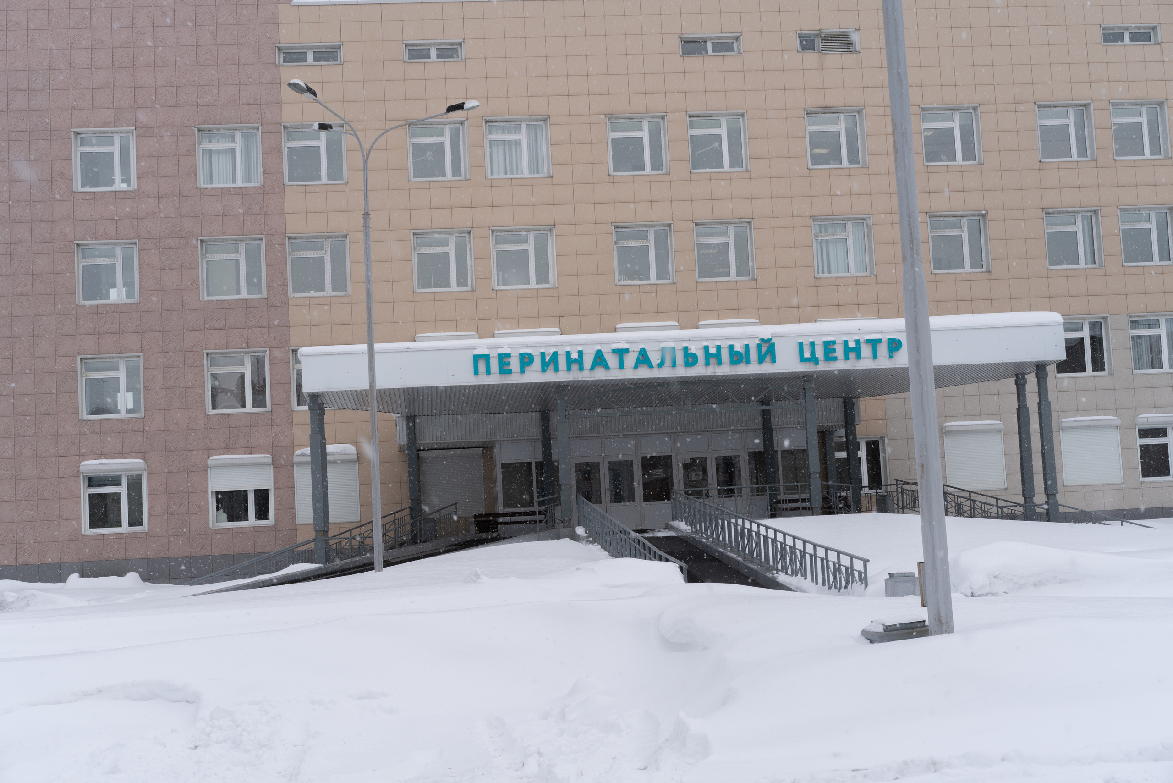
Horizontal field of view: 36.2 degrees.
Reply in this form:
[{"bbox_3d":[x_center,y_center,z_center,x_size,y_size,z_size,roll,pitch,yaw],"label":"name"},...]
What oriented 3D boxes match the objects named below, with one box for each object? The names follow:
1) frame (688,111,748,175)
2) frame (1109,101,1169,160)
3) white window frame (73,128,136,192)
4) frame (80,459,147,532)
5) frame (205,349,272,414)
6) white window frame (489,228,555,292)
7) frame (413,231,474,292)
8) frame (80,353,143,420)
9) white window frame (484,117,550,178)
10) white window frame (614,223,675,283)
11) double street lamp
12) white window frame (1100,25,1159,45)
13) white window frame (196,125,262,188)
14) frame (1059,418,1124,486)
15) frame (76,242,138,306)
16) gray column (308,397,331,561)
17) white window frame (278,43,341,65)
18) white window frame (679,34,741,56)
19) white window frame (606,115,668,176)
[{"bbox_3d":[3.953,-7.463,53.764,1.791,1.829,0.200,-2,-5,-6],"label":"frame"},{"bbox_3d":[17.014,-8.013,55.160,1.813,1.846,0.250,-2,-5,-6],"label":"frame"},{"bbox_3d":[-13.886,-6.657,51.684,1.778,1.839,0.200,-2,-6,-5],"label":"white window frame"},{"bbox_3d":[-13.419,3.000,51.026,1.835,2.067,0.250,-2,-5,-6],"label":"frame"},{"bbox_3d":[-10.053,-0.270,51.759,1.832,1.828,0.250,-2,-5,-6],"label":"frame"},{"bbox_3d":[-1.873,-3.961,53.397,1.918,1.827,0.200,-2,-5,-6],"label":"white window frame"},{"bbox_3d":[-4.233,-3.860,53.159,1.773,1.827,0.200,-2,-5,-6],"label":"frame"},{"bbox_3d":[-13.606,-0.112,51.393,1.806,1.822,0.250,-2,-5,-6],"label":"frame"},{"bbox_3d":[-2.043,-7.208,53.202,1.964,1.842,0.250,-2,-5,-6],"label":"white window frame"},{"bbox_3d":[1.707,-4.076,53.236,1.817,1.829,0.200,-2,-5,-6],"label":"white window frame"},{"bbox_3d":[-3.920,-1.111,36.180,3.763,9.609,4.057,-2,-5,-6],"label":"double street lamp"},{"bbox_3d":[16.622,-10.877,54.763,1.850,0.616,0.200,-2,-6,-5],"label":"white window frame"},{"bbox_3d":[-10.518,-6.915,52.857,1.864,1.824,0.200,-2,-5,-6],"label":"white window frame"},{"bbox_3d":[15.316,1.816,54.347,1.911,1.999,0.250,-2,-5,-6],"label":"frame"},{"bbox_3d":[-13.926,-3.444,52.184,1.768,1.827,0.200,-2,-5,-6],"label":"frame"},{"bbox_3d":[-6.404,2.086,42.770,0.300,4.102,0.300,-2,-5,-6],"label":"gray column"},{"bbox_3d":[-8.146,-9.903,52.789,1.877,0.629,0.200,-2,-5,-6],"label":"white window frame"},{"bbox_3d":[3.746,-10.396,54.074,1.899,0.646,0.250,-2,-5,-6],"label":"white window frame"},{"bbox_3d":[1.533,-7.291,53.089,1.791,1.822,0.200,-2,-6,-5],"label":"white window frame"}]

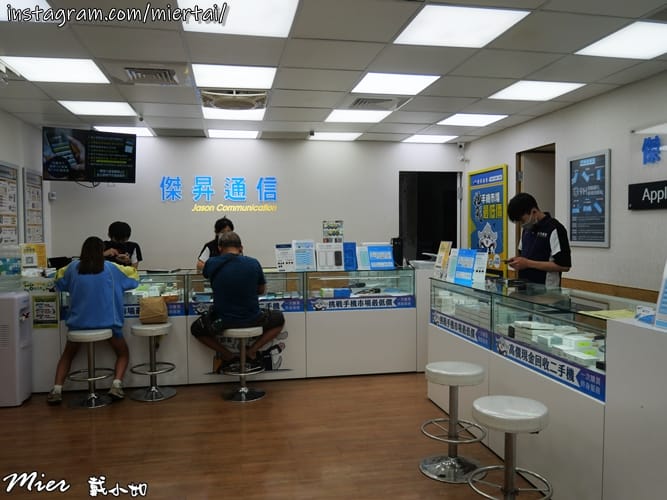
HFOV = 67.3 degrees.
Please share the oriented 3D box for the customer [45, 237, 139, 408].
[{"bbox_3d":[-2.010,0.564,4.192,0.700,1.340,0.600,-1,3,-11],"label":"customer"}]

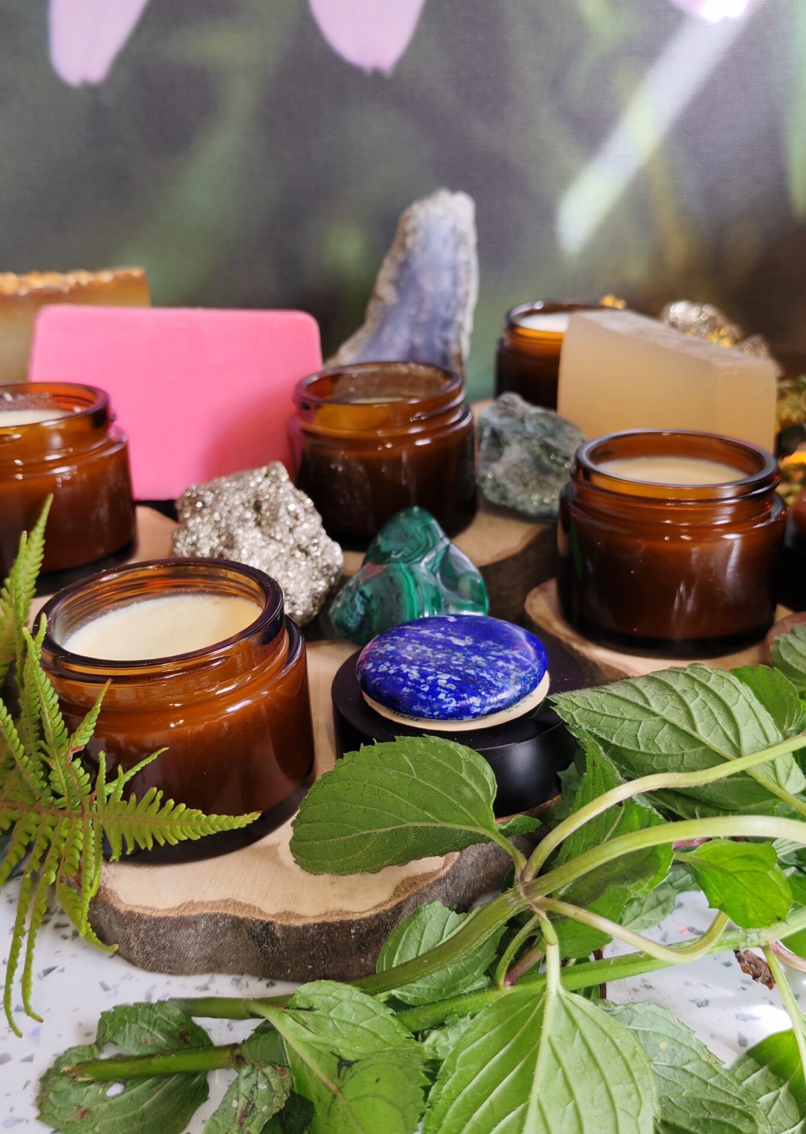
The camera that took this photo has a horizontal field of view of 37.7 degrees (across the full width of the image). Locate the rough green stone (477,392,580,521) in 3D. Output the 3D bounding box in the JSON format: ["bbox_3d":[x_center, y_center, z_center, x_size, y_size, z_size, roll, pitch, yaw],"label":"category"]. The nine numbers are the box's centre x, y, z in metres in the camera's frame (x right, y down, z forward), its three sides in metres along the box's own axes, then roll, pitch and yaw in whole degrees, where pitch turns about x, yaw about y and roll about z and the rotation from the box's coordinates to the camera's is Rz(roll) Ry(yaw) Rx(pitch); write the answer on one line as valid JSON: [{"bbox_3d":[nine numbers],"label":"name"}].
[{"bbox_3d":[0.038,-0.033,0.356,0.034,0.032,0.028,2,23,5],"label":"rough green stone"}]

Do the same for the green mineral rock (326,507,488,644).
[{"bbox_3d":[0.002,0.005,0.315,0.041,0.033,0.026,-3,25,0],"label":"green mineral rock"}]

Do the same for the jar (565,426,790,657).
[{"bbox_3d":[0.070,-0.007,0.308,0.057,0.046,0.057,0,22,0],"label":"jar"}]

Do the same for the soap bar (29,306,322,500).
[{"bbox_3d":[-0.069,-0.050,0.375,0.091,0.061,0.023,0,-7,0],"label":"soap bar"}]

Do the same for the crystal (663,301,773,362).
[{"bbox_3d":[0.111,-0.079,0.417,0.043,0.035,0.036,3,23,9],"label":"crystal"}]

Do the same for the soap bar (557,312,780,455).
[{"bbox_3d":[0.083,-0.046,0.384,0.022,0.059,0.079,-10,24,-22],"label":"soap bar"}]

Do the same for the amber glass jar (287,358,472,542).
[{"bbox_3d":[-0.006,-0.035,0.362,0.057,0.046,0.057,-2,24,1],"label":"amber glass jar"}]

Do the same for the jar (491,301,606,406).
[{"bbox_3d":[0.064,-0.073,0.451,0.057,0.046,0.057,-2,27,1],"label":"jar"}]

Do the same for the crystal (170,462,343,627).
[{"bbox_3d":[-0.040,-0.005,0.323,0.046,0.039,0.035,-3,25,0],"label":"crystal"}]

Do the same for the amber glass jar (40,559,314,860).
[{"bbox_3d":[-0.048,0.029,0.251,0.057,0.046,0.057,-3,25,0],"label":"amber glass jar"}]

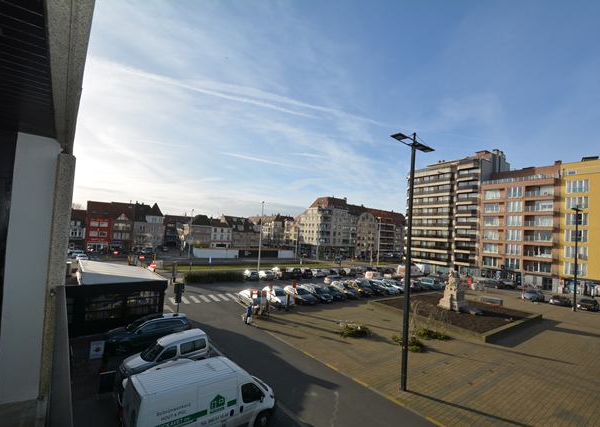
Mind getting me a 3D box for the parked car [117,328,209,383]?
[{"bbox_3d":[-7.280,7.760,14.700,4.130,1.800,1.740,7,-5,-44],"label":"parked car"}]

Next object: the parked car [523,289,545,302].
[{"bbox_3d":[32.502,11.386,37.072,4.200,1.420,1.770,6,-4,-36],"label":"parked car"}]

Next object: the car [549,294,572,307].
[{"bbox_3d":[38.327,12.746,39.145,4.100,1.450,1.760,6,-4,-34],"label":"car"}]

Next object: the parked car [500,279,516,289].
[{"bbox_3d":[41.331,13.983,52.783,4.100,1.500,1.760,6,-4,-35],"label":"parked car"}]

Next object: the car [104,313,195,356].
[{"bbox_3d":[-9.886,7.761,17.611,4.950,1.710,1.930,7,-5,-41],"label":"car"}]

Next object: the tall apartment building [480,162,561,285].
[{"bbox_3d":[44.846,3.404,52.107,14.000,21.300,12.900,5,-4,-32],"label":"tall apartment building"}]

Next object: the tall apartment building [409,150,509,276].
[{"bbox_3d":[38.063,0.902,64.846,15.000,27.000,17.500,5,-4,-32],"label":"tall apartment building"}]

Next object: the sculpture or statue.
[{"bbox_3d":[17.398,8.476,30.245,2.200,4.500,2.300,6,-4,-32],"label":"sculpture or statue"}]

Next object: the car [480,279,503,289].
[{"bbox_3d":[32.947,12.103,46.425,1.770,1.470,4.300,5,-4,-31],"label":"car"}]

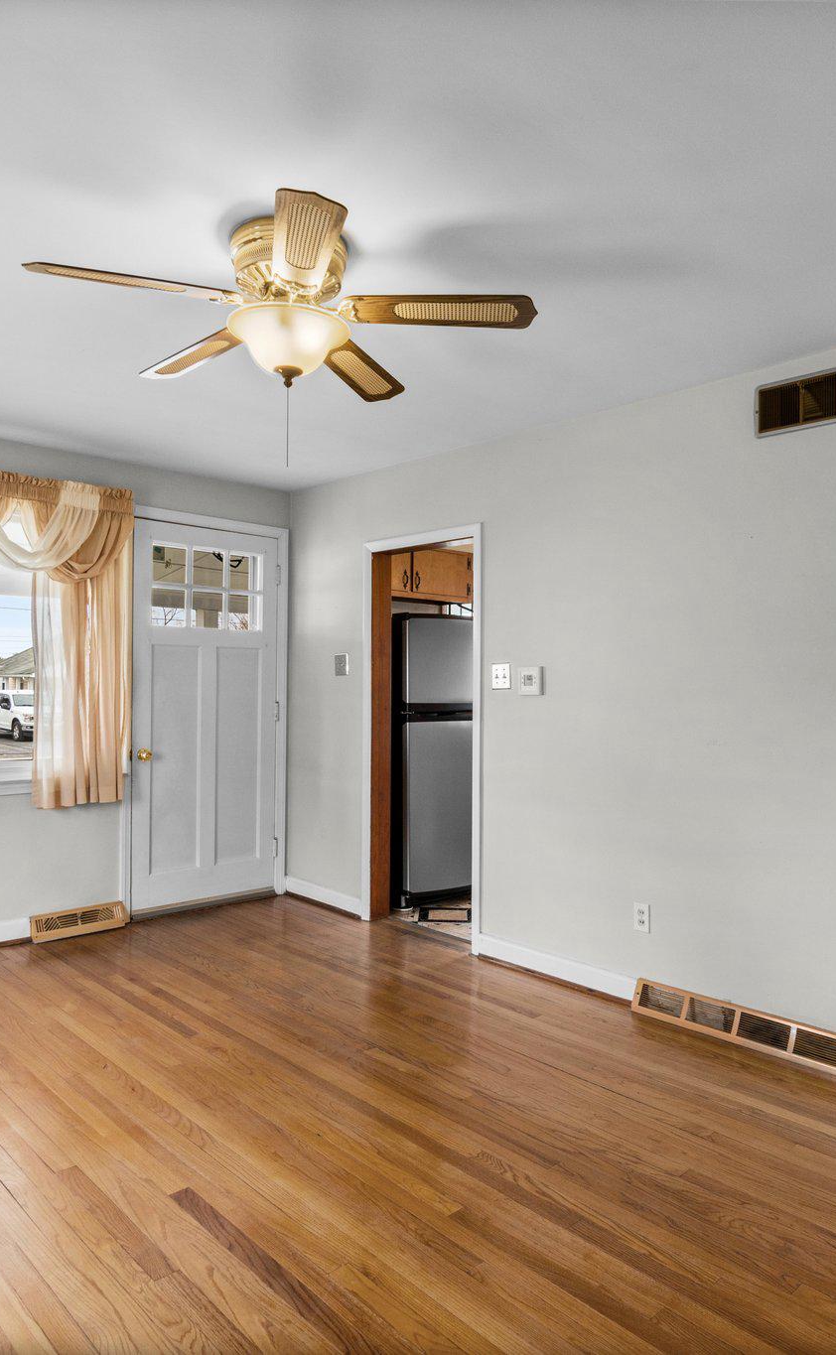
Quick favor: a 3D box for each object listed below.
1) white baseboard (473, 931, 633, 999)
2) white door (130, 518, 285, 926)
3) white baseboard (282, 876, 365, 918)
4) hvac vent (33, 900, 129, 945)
[{"bbox_3d":[0.573,1.247,3.662,0.020,0.098,0.820,1,-1,-43],"label":"white baseboard"},{"bbox_3d":[-1.178,0.207,4.789,0.945,2.130,0.060,1,-1,-43],"label":"white door"},{"bbox_3d":[-0.549,1.249,4.854,0.020,0.098,0.725,1,-1,-43],"label":"white baseboard"},{"bbox_3d":[-1.683,1.221,4.244,0.483,0.117,0.085,1,-1,-43],"label":"hvac vent"}]

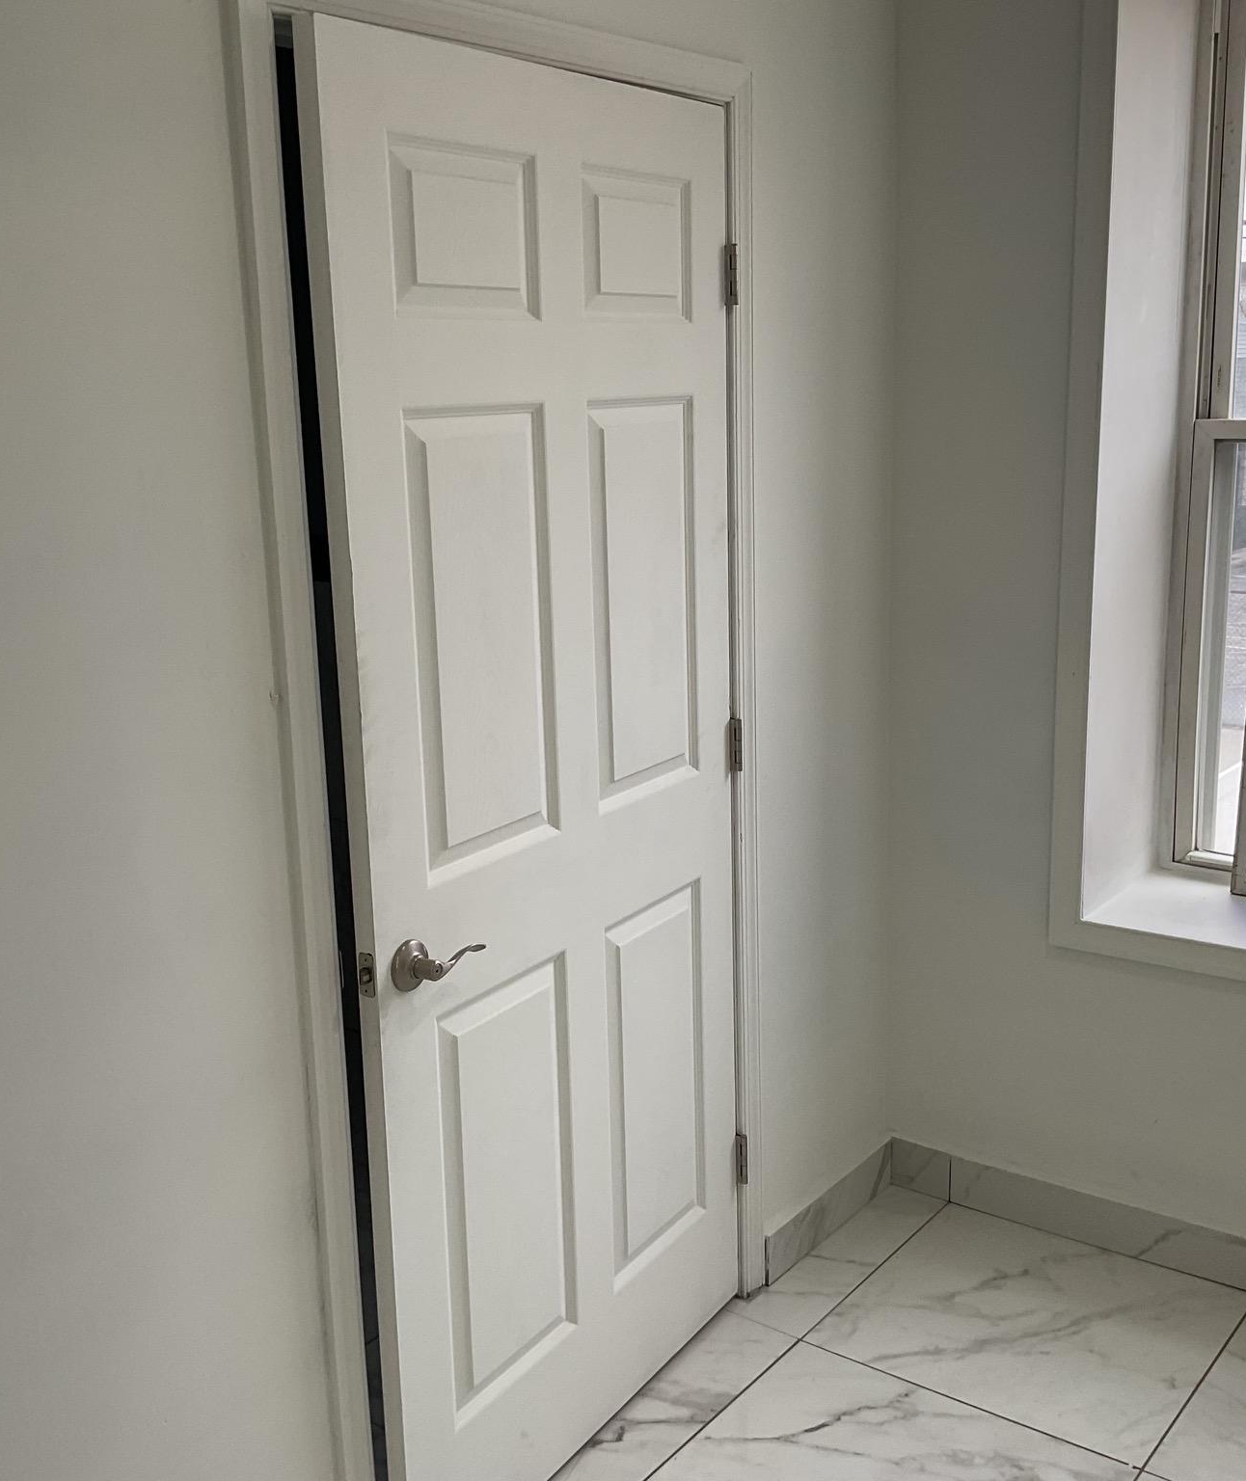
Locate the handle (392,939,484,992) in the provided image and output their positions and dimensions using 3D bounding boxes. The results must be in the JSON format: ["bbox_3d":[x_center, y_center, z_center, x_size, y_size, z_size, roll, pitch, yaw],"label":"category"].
[{"bbox_3d":[-0.231,0.283,2.113,0.056,0.067,0.136,7,15,32],"label":"handle"}]

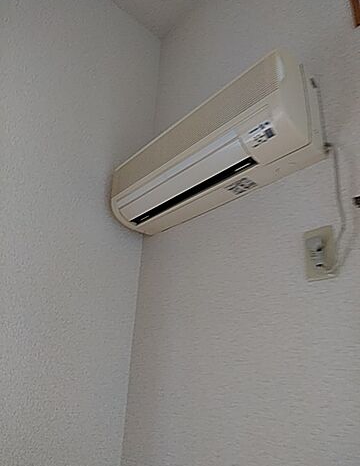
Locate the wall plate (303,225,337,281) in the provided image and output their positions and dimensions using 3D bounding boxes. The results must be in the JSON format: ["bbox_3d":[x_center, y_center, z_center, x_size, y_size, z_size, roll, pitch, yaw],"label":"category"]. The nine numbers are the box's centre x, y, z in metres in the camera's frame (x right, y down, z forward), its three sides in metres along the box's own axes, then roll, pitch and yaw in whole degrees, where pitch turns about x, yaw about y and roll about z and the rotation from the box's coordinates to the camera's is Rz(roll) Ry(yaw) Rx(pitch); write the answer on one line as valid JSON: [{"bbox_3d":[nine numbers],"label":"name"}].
[{"bbox_3d":[0.321,0.048,0.858,0.020,0.122,0.073,20,-28,-35],"label":"wall plate"}]

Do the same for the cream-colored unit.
[{"bbox_3d":[0.062,-0.238,1.192,0.195,0.268,0.745,20,-28,-35],"label":"cream-colored unit"}]

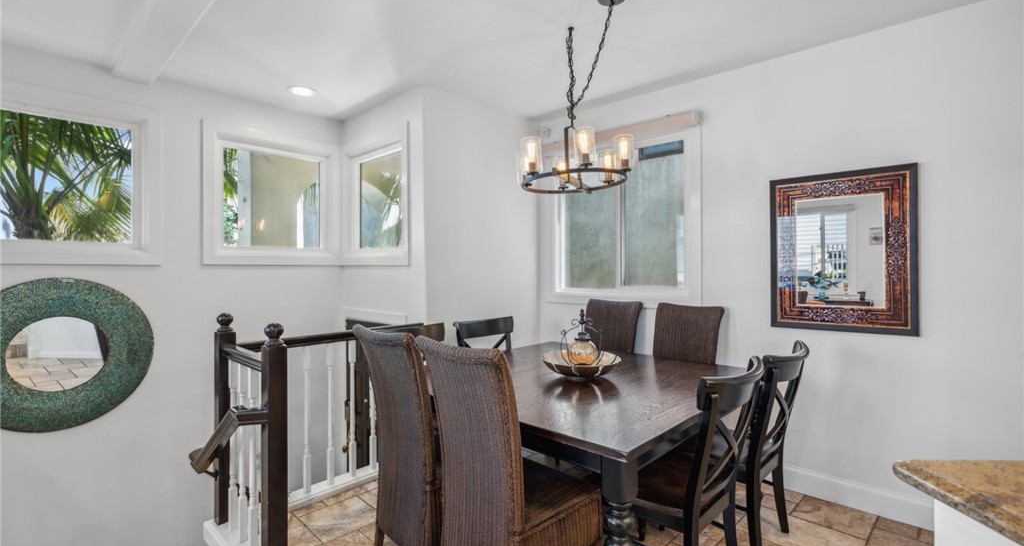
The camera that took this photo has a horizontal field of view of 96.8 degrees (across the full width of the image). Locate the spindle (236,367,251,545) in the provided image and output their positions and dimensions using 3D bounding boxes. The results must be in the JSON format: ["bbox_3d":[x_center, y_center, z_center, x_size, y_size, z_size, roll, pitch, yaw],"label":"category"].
[{"bbox_3d":[-1.313,0.879,2.226,0.032,0.863,0.032,0,0,44],"label":"spindle"}]

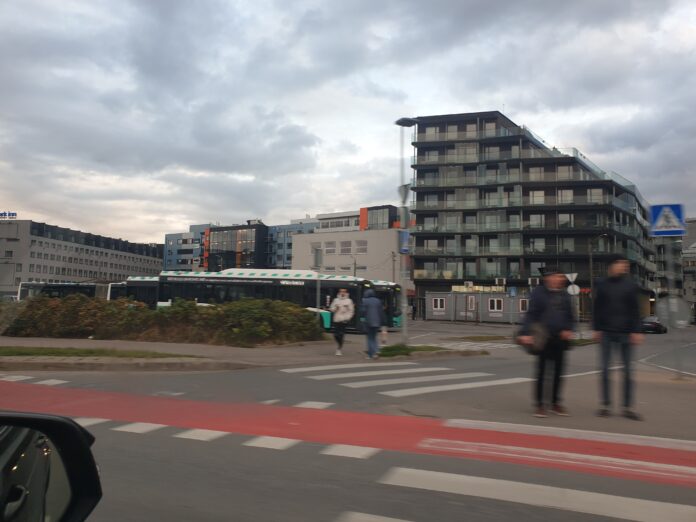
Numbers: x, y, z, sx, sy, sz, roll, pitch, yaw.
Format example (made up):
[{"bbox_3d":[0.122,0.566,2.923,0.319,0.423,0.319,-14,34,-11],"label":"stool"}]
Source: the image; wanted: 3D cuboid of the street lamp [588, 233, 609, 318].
[{"bbox_3d":[25.395,2.071,53.000,1.900,9.000,0.350,1,-5,6],"label":"street lamp"}]

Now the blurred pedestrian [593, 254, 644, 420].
[{"bbox_3d":[3.027,0.845,5.850,0.540,1.820,0.380,2,-5,-12],"label":"blurred pedestrian"}]

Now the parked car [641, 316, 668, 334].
[{"bbox_3d":[20.900,4.225,36.100,1.800,1.450,4.300,-3,-7,40],"label":"parked car"}]

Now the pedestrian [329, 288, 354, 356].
[{"bbox_3d":[-0.160,1.518,12.900,0.550,1.670,0.400,2,-5,-3],"label":"pedestrian"}]

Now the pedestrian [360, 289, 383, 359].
[{"bbox_3d":[0.571,1.518,12.700,0.520,1.690,0.400,1,-5,6],"label":"pedestrian"}]

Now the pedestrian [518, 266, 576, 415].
[{"bbox_3d":[2.191,0.899,5.800,0.560,1.670,0.400,2,-5,-12],"label":"pedestrian"}]

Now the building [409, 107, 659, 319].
[{"bbox_3d":[25.696,-5.050,76.253,29.000,27.400,22.000,0,-5,17],"label":"building"}]

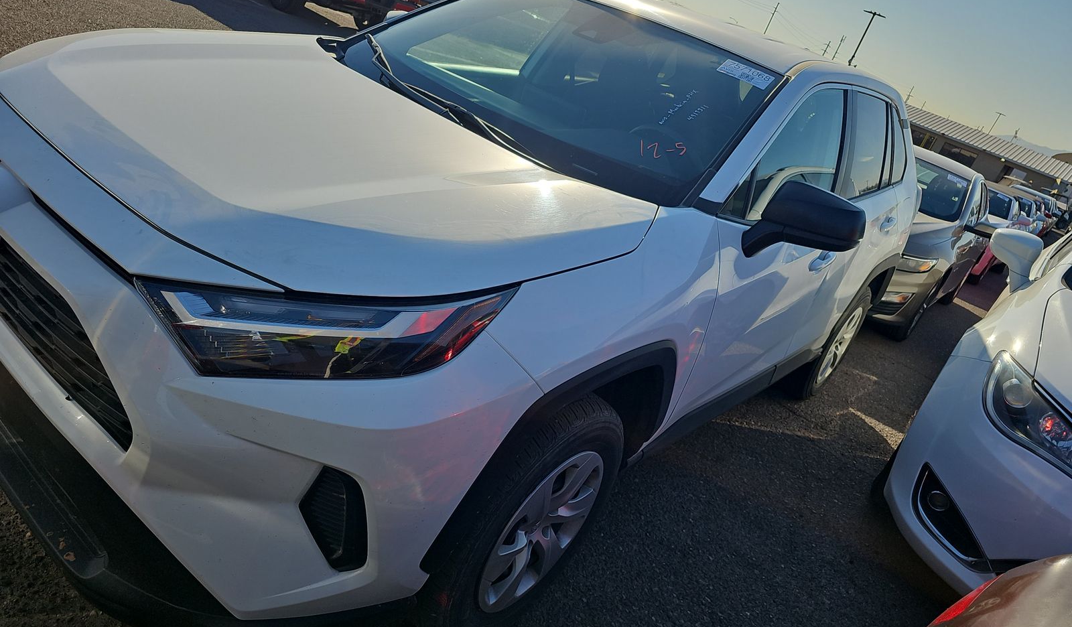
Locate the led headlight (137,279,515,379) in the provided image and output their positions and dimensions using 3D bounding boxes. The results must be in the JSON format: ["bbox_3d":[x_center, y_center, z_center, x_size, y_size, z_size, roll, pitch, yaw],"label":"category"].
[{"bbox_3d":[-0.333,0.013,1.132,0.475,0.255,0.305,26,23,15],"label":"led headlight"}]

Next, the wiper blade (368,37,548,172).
[{"bbox_3d":[-0.284,-0.661,2.135,0.150,0.100,1.060,-5,37,-45],"label":"wiper blade"}]

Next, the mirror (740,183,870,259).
[{"bbox_3d":[0.719,-0.231,1.895,0.235,0.215,0.230,33,26,29],"label":"mirror"}]

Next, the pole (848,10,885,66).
[{"bbox_3d":[33.921,-27.228,76.581,2.200,10.073,0.350,26,24,14],"label":"pole"}]

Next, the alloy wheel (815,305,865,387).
[{"bbox_3d":[1.580,0.128,3.898,0.190,0.464,0.464,33,26,29],"label":"alloy wheel"}]

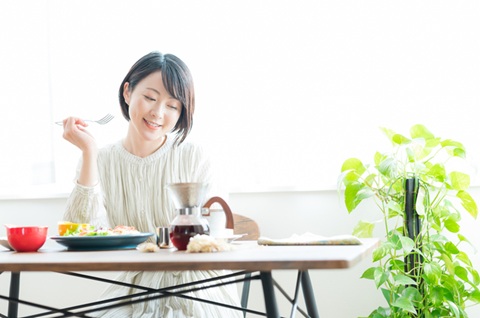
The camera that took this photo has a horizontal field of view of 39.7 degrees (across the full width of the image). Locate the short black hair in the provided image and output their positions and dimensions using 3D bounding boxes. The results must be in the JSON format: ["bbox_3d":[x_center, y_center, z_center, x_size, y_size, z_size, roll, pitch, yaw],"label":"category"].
[{"bbox_3d":[-0.218,-0.168,1.760,0.188,0.212,0.205,15,16,-15],"label":"short black hair"}]

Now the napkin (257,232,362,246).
[{"bbox_3d":[0.179,0.189,1.600,0.240,0.024,0.165,-3,-4,17],"label":"napkin"}]

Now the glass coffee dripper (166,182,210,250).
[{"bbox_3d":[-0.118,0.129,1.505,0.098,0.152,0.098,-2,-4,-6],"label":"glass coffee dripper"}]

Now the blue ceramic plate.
[{"bbox_3d":[-0.344,0.208,1.660,0.258,0.030,0.258,-2,-4,0],"label":"blue ceramic plate"}]

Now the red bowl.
[{"bbox_3d":[-0.523,0.195,1.630,0.104,0.064,0.104,-2,-4,0],"label":"red bowl"}]

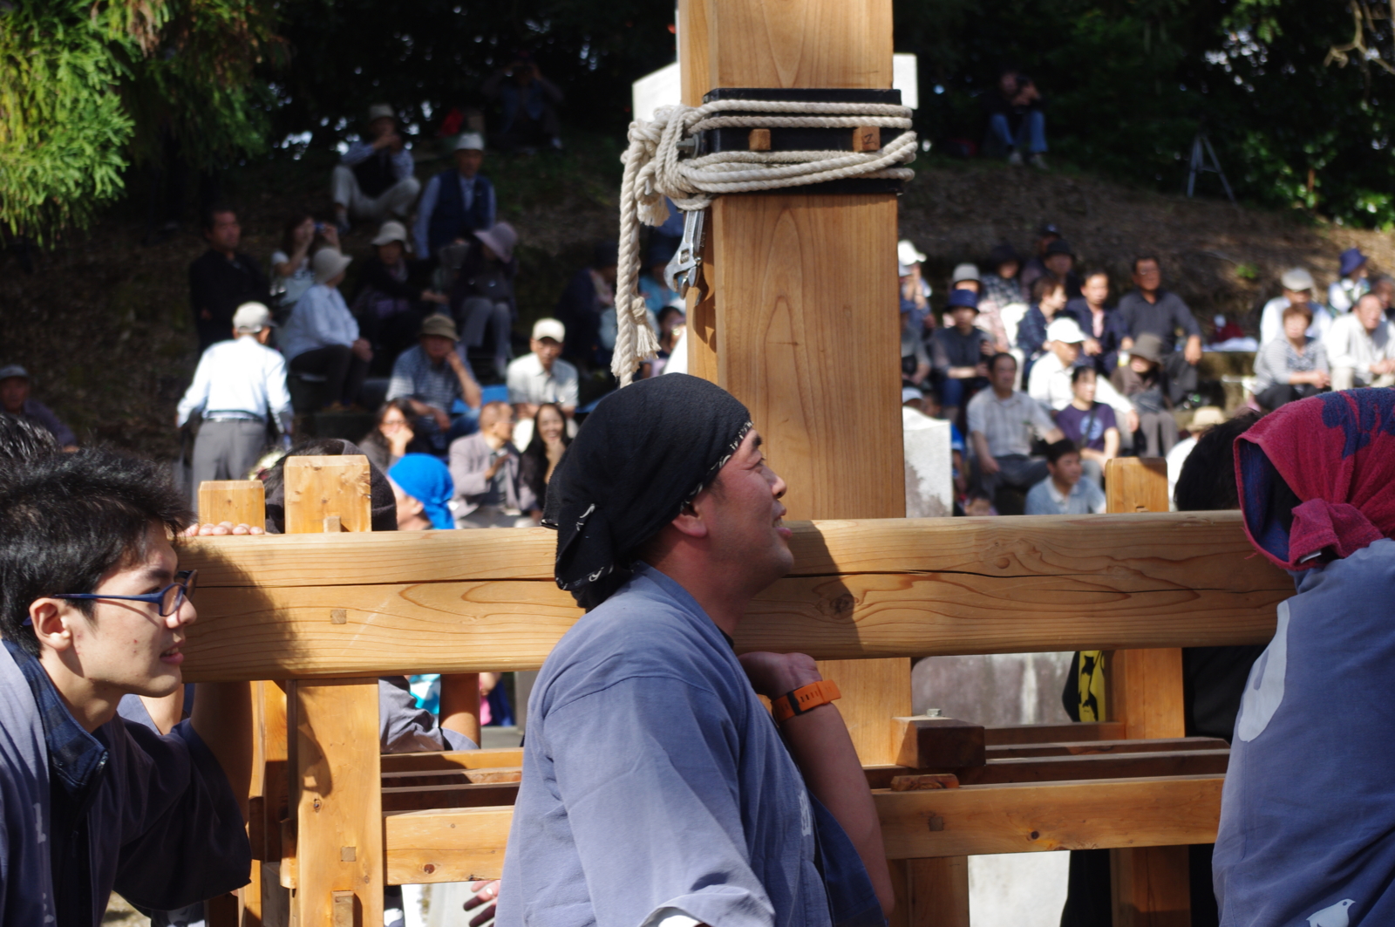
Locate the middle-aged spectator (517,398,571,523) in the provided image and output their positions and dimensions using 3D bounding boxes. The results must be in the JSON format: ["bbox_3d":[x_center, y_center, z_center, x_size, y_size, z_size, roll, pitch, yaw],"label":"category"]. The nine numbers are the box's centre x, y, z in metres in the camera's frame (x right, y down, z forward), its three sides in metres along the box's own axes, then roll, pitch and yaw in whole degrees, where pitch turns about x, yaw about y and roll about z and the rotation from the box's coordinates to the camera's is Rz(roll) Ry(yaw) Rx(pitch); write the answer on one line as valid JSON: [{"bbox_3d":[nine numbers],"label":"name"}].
[{"bbox_3d":[-0.847,0.197,18.200,0.480,1.100,0.720,-1,-1,0],"label":"middle-aged spectator"}]

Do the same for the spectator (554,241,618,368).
[{"bbox_3d":[-0.686,-0.964,20.685,0.500,0.980,0.740,0,-2,-42],"label":"spectator"}]

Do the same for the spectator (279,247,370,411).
[{"bbox_3d":[-2.346,-0.842,19.984,0.660,1.030,0.500,-2,-2,30],"label":"spectator"}]

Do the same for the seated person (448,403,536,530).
[{"bbox_3d":[-1.204,0.124,18.485,0.560,0.980,0.780,0,-2,-30],"label":"seated person"}]

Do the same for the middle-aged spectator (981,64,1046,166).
[{"bbox_3d":[2.694,-2.944,27.000,0.550,0.860,0.720,-1,-1,-13],"label":"middle-aged spectator"}]

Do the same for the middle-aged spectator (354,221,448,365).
[{"bbox_3d":[-1.813,-1.017,19.300,0.570,0.930,0.720,-1,-1,-7],"label":"middle-aged spectator"}]

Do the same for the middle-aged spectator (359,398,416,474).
[{"bbox_3d":[-1.766,0.178,18.200,0.480,1.100,0.720,-1,-1,-6],"label":"middle-aged spectator"}]

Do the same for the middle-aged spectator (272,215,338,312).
[{"bbox_3d":[-2.691,-1.179,21.783,0.520,1.080,0.720,0,-3,-45],"label":"middle-aged spectator"}]

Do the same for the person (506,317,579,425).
[{"bbox_3d":[-0.943,-0.365,19.384,0.500,1.050,0.800,-1,-2,-4],"label":"person"}]

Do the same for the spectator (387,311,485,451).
[{"bbox_3d":[-1.611,-0.401,19.484,0.600,1.040,0.780,-1,-2,-3],"label":"spectator"}]

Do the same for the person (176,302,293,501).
[{"bbox_3d":[-2.540,-0.078,17.375,0.620,1.620,0.450,-2,-2,12],"label":"person"}]

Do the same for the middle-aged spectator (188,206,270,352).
[{"bbox_3d":[-2.708,-0.629,18.400,0.500,1.690,0.340,-1,-1,-20],"label":"middle-aged spectator"}]

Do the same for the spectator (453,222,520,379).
[{"bbox_3d":[-1.369,-1.052,20.584,0.460,1.030,0.760,-2,-2,5],"label":"spectator"}]

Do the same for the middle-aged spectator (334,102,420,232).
[{"bbox_3d":[-2.245,-2.058,22.200,0.620,0.910,0.750,-1,-1,-5],"label":"middle-aged spectator"}]

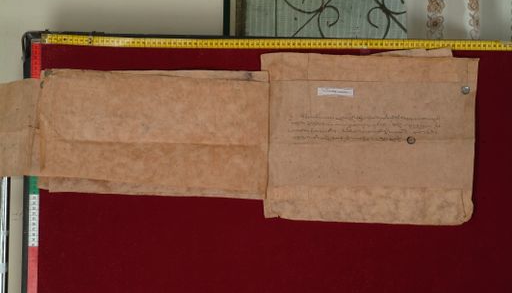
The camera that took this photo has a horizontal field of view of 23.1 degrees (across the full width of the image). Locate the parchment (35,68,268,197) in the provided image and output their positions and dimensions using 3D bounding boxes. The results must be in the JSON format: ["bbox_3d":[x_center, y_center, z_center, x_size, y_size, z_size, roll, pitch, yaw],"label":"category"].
[{"bbox_3d":[-0.199,-0.025,2.413,0.446,0.247,0.008,1,-3,-1],"label":"parchment"}]

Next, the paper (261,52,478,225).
[{"bbox_3d":[0.219,-0.020,2.417,0.422,0.339,0.008,1,-3,-1],"label":"paper"}]

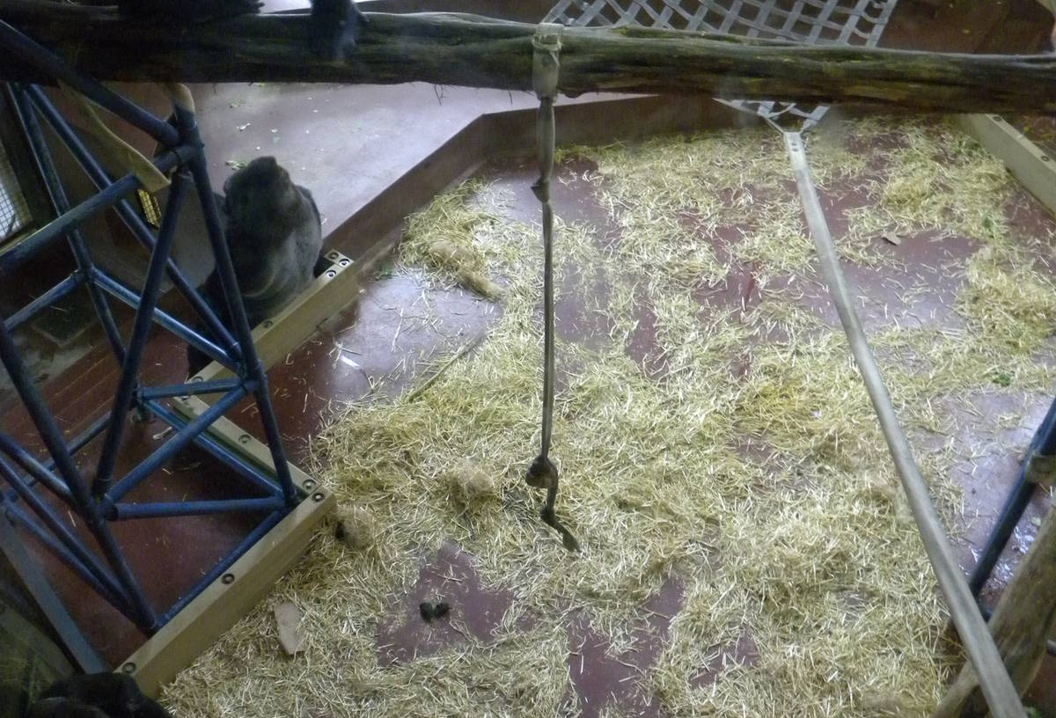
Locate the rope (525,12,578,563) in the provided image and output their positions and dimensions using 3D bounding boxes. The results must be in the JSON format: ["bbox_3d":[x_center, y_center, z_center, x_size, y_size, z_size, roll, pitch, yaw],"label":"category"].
[{"bbox_3d":[0.089,-0.056,4.407,0.220,2.845,0.210,3,44,4],"label":"rope"}]

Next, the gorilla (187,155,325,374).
[{"bbox_3d":[-1.649,-0.655,6.407,0.560,1.050,0.880,24,49,24],"label":"gorilla"}]

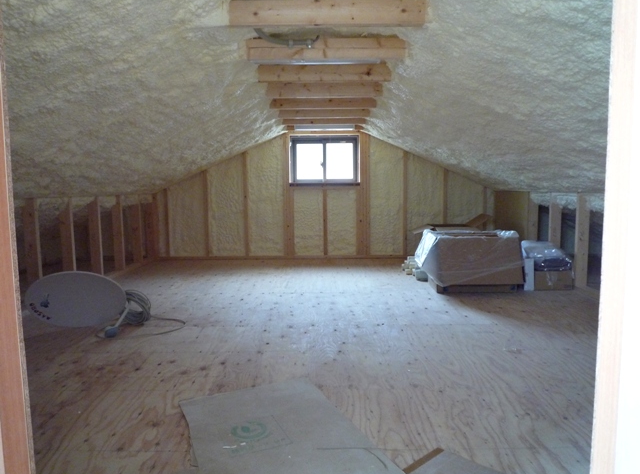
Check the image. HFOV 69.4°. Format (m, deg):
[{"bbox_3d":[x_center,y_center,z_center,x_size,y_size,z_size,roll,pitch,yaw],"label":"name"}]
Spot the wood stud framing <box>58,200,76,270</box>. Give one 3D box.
[{"bbox_3d":[-2.042,0.049,3.735,0.097,0.750,0.040,0,5,1],"label":"wood stud framing"}]

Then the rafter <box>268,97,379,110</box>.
[{"bbox_3d":[0.029,-1.032,3.556,0.800,0.098,0.042,0,6,0],"label":"rafter"}]

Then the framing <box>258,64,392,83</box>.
[{"bbox_3d":[0.033,-1.031,2.907,0.840,0.106,0.037,0,5,1],"label":"framing"}]

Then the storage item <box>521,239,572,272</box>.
[{"bbox_3d":[1.817,0.137,3.823,0.370,0.210,0.460,0,5,1],"label":"storage item"}]

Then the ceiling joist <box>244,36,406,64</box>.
[{"bbox_3d":[0.031,-0.889,2.200,0.765,0.104,0.044,0,6,0],"label":"ceiling joist"}]

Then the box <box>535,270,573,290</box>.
[{"bbox_3d":[1.862,0.327,3.848,0.310,0.163,0.330,0,6,0],"label":"box"}]

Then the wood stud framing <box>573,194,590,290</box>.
[{"bbox_3d":[2.119,0.024,3.744,0.097,0.760,0.040,0,5,1],"label":"wood stud framing"}]

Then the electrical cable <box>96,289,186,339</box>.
[{"bbox_3d":[-0.993,0.428,2.660,0.400,0.170,0.460,0,5,1],"label":"electrical cable"}]

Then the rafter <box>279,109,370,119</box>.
[{"bbox_3d":[0.038,-1.080,4.009,0.800,0.095,0.042,0,6,0],"label":"rafter"}]

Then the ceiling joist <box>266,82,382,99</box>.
[{"bbox_3d":[0.030,-0.986,3.103,0.780,0.100,0.042,0,6,0],"label":"ceiling joist"}]

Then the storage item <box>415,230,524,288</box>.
[{"bbox_3d":[1.187,0.155,3.782,0.730,0.400,0.570,0,5,1],"label":"storage item"}]

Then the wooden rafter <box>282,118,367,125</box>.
[{"bbox_3d":[0.041,-1.128,4.461,0.810,0.090,0.042,0,6,0],"label":"wooden rafter"}]

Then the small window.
[{"bbox_3d":[0.057,-0.875,5.267,0.780,0.565,0.090,0,6,0],"label":"small window"}]

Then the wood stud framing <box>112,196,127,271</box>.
[{"bbox_3d":[-1.984,-0.042,4.582,0.090,0.745,0.042,0,6,0],"label":"wood stud framing"}]

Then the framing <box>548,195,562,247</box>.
[{"bbox_3d":[2.147,-0.024,4.216,0.097,0.760,0.040,0,5,1],"label":"framing"}]

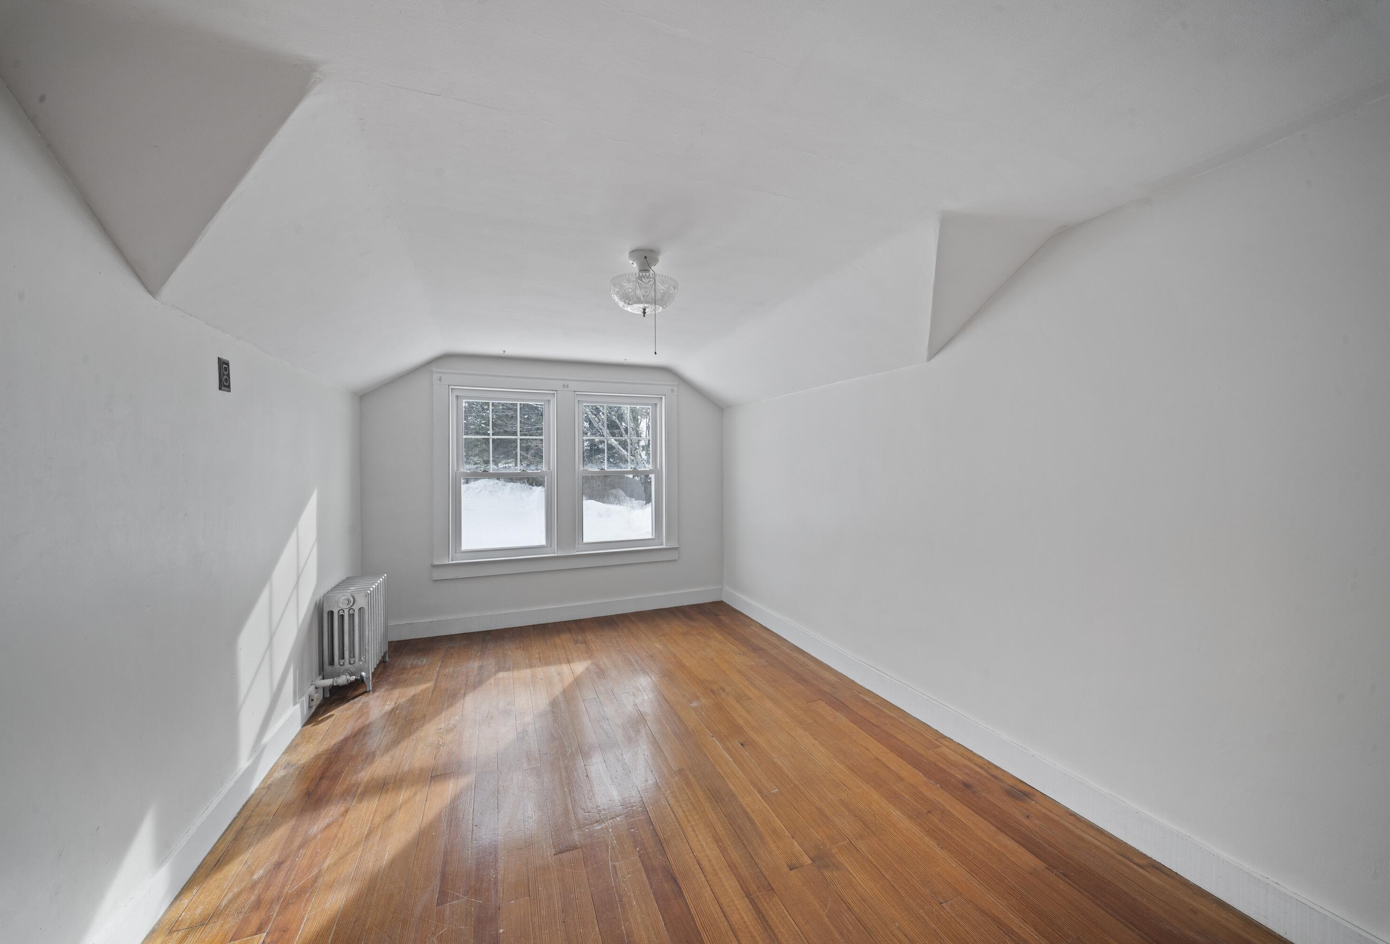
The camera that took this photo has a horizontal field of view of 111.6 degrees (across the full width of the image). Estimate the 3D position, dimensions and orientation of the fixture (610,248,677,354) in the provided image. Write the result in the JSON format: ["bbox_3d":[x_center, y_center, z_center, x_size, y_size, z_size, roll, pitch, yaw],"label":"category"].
[{"bbox_3d":[-0.203,-0.651,1.888,0.274,0.418,0.274,0,1,0],"label":"fixture"}]

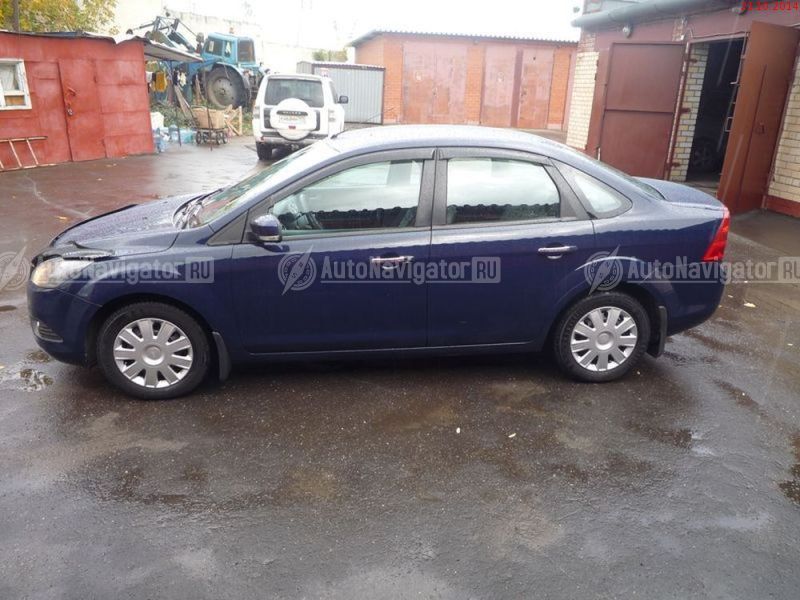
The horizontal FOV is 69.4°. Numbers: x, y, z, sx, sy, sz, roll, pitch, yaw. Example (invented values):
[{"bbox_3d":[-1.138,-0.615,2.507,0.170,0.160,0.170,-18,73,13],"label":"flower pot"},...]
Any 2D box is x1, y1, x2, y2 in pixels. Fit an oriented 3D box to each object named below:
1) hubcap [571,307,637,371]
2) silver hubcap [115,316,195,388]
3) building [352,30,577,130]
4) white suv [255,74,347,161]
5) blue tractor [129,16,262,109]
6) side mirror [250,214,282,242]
[{"bbox_3d":[1.248,0.234,3.550,0.430,0.430,0.060,-1,21,-7],"label":"hubcap"},{"bbox_3d":[-1.373,0.292,3.239,0.430,0.430,0.060,-1,21,-6],"label":"silver hubcap"},{"bbox_3d":[3.064,-9.998,26.364,10.000,3.360,6.600,-4,22,-14],"label":"building"},{"bbox_3d":[-2.346,-4.597,14.209,1.900,1.870,4.850,0,21,-4],"label":"white suv"},{"bbox_3d":[-7.510,-8.827,21.783,4.900,3.000,2.000,13,23,15],"label":"blue tractor"},{"bbox_3d":[-0.694,-0.376,3.014,0.155,0.165,0.220,-1,21,-7],"label":"side mirror"}]

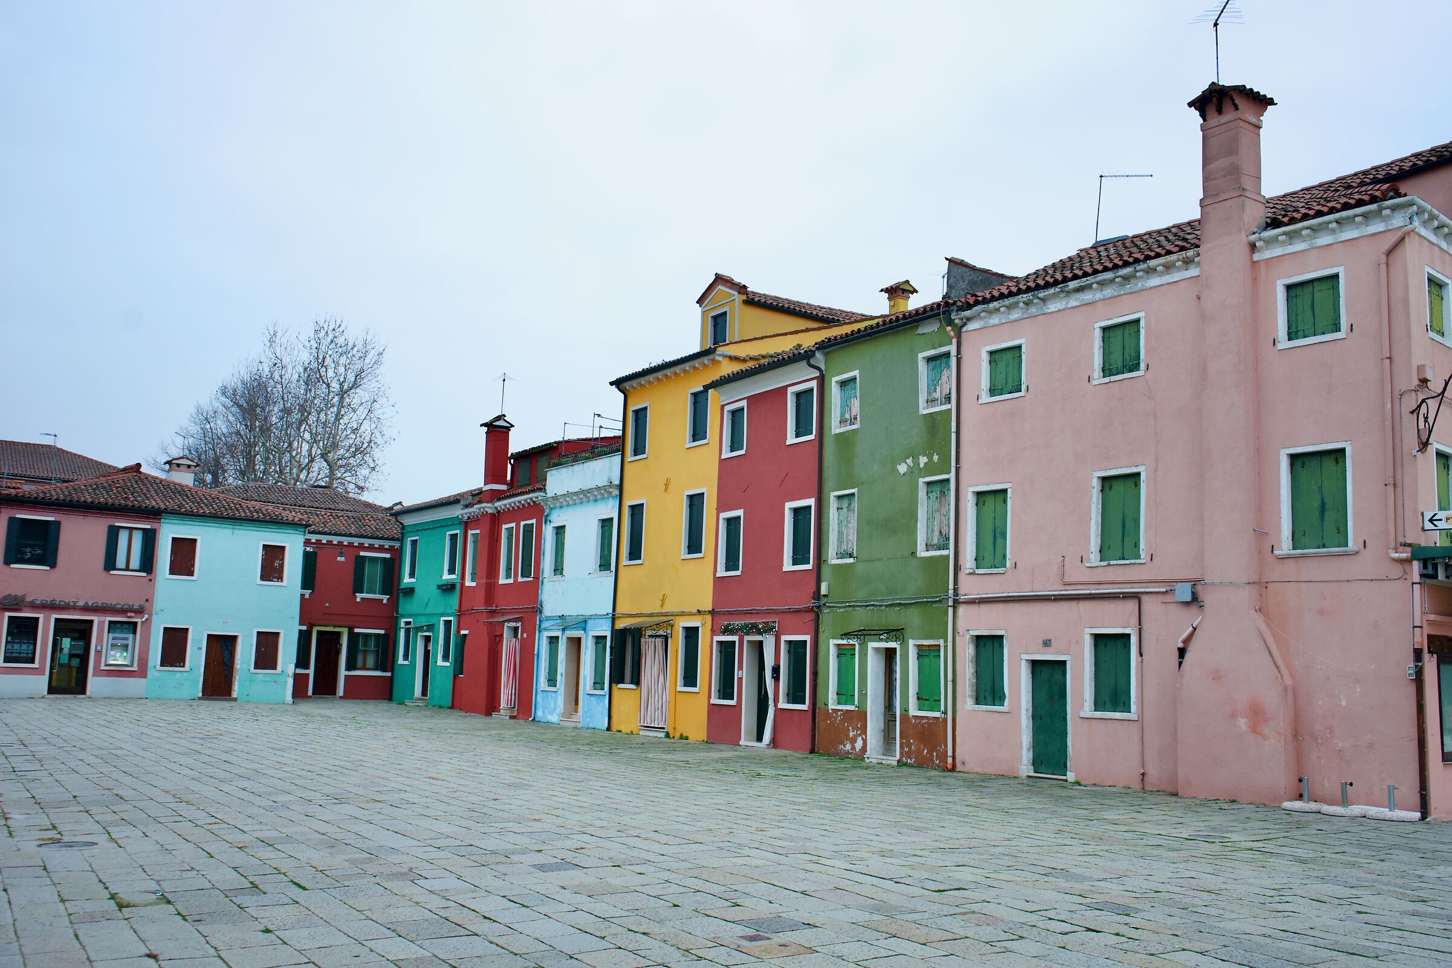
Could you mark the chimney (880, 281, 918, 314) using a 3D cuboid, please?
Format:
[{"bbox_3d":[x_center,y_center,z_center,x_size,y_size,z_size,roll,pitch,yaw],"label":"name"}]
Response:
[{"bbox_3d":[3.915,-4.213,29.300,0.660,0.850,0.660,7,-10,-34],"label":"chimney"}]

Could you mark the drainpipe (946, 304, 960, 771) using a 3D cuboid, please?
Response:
[{"bbox_3d":[3.890,0.843,22.249,0.180,8.061,0.130,7,-10,-34],"label":"drainpipe"}]

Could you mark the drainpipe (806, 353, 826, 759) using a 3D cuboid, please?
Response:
[{"bbox_3d":[1.695,1.364,25.289,0.280,7.845,0.150,7,-10,-34],"label":"drainpipe"}]

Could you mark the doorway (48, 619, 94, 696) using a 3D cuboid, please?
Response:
[{"bbox_3d":[-19.243,5.081,37.895,1.070,2.220,0.200,7,-10,-33],"label":"doorway"}]

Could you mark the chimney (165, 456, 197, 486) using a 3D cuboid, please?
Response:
[{"bbox_3d":[-18.986,-0.396,45.000,0.950,1.100,0.850,7,-10,-33],"label":"chimney"}]

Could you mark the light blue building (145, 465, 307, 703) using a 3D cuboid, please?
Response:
[{"bbox_3d":[-17.488,3.522,43.469,4.361,7.200,7.000,7,-10,-33],"label":"light blue building"}]

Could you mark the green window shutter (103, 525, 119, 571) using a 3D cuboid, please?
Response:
[{"bbox_3d":[-18.455,1.928,38.712,0.350,1.360,0.050,7,-10,-33],"label":"green window shutter"}]

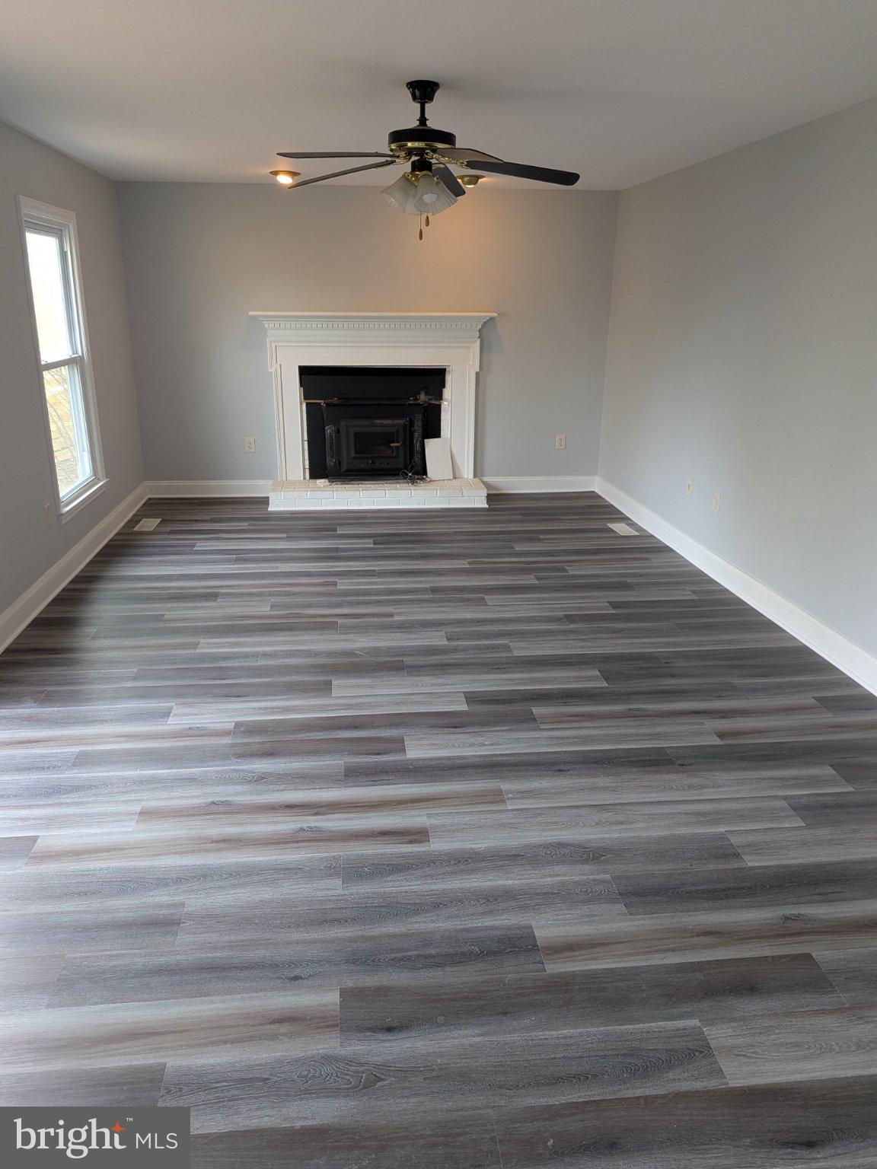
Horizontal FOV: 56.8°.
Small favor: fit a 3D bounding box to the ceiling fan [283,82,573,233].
[{"bbox_3d":[-0.069,-1.716,3.288,1.320,0.566,1.300,-2,19,-7],"label":"ceiling fan"}]

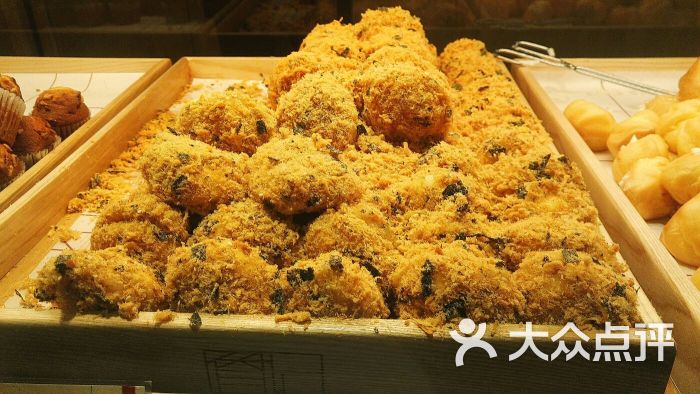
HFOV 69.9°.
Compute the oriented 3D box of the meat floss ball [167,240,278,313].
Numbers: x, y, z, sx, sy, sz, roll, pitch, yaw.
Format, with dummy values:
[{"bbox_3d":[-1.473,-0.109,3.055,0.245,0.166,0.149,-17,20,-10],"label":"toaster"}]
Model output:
[{"bbox_3d":[-0.095,0.063,0.375,0.085,0.056,0.076,1,33,5],"label":"meat floss ball"}]

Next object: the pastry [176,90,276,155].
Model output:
[{"bbox_3d":[-0.112,-0.066,0.455,0.090,0.054,0.070,1,32,4],"label":"pastry"}]

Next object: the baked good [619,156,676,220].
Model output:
[{"bbox_3d":[0.249,-0.007,0.420,0.046,0.050,0.050,1,32,4],"label":"baked good"}]

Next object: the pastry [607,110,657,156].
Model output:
[{"bbox_3d":[0.289,-0.066,0.513,0.050,0.044,0.052,1,32,4],"label":"pastry"}]

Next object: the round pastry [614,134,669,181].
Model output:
[{"bbox_3d":[0.291,-0.039,0.496,0.056,0.046,0.056,1,33,5],"label":"round pastry"}]

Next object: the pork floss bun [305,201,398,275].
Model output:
[{"bbox_3d":[-0.001,0.037,0.390,0.079,0.059,0.072,1,33,5],"label":"pork floss bun"}]

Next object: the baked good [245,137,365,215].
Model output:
[{"bbox_3d":[-0.034,-0.017,0.374,0.086,0.055,0.073,1,33,5],"label":"baked good"}]

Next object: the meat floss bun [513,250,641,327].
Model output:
[{"bbox_3d":[0.158,0.068,0.352,0.084,0.053,0.071,1,33,5],"label":"meat floss bun"}]

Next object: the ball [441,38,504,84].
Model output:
[{"bbox_3d":[0.160,-0.178,0.668,0.086,0.060,0.081,1,33,5],"label":"ball"}]

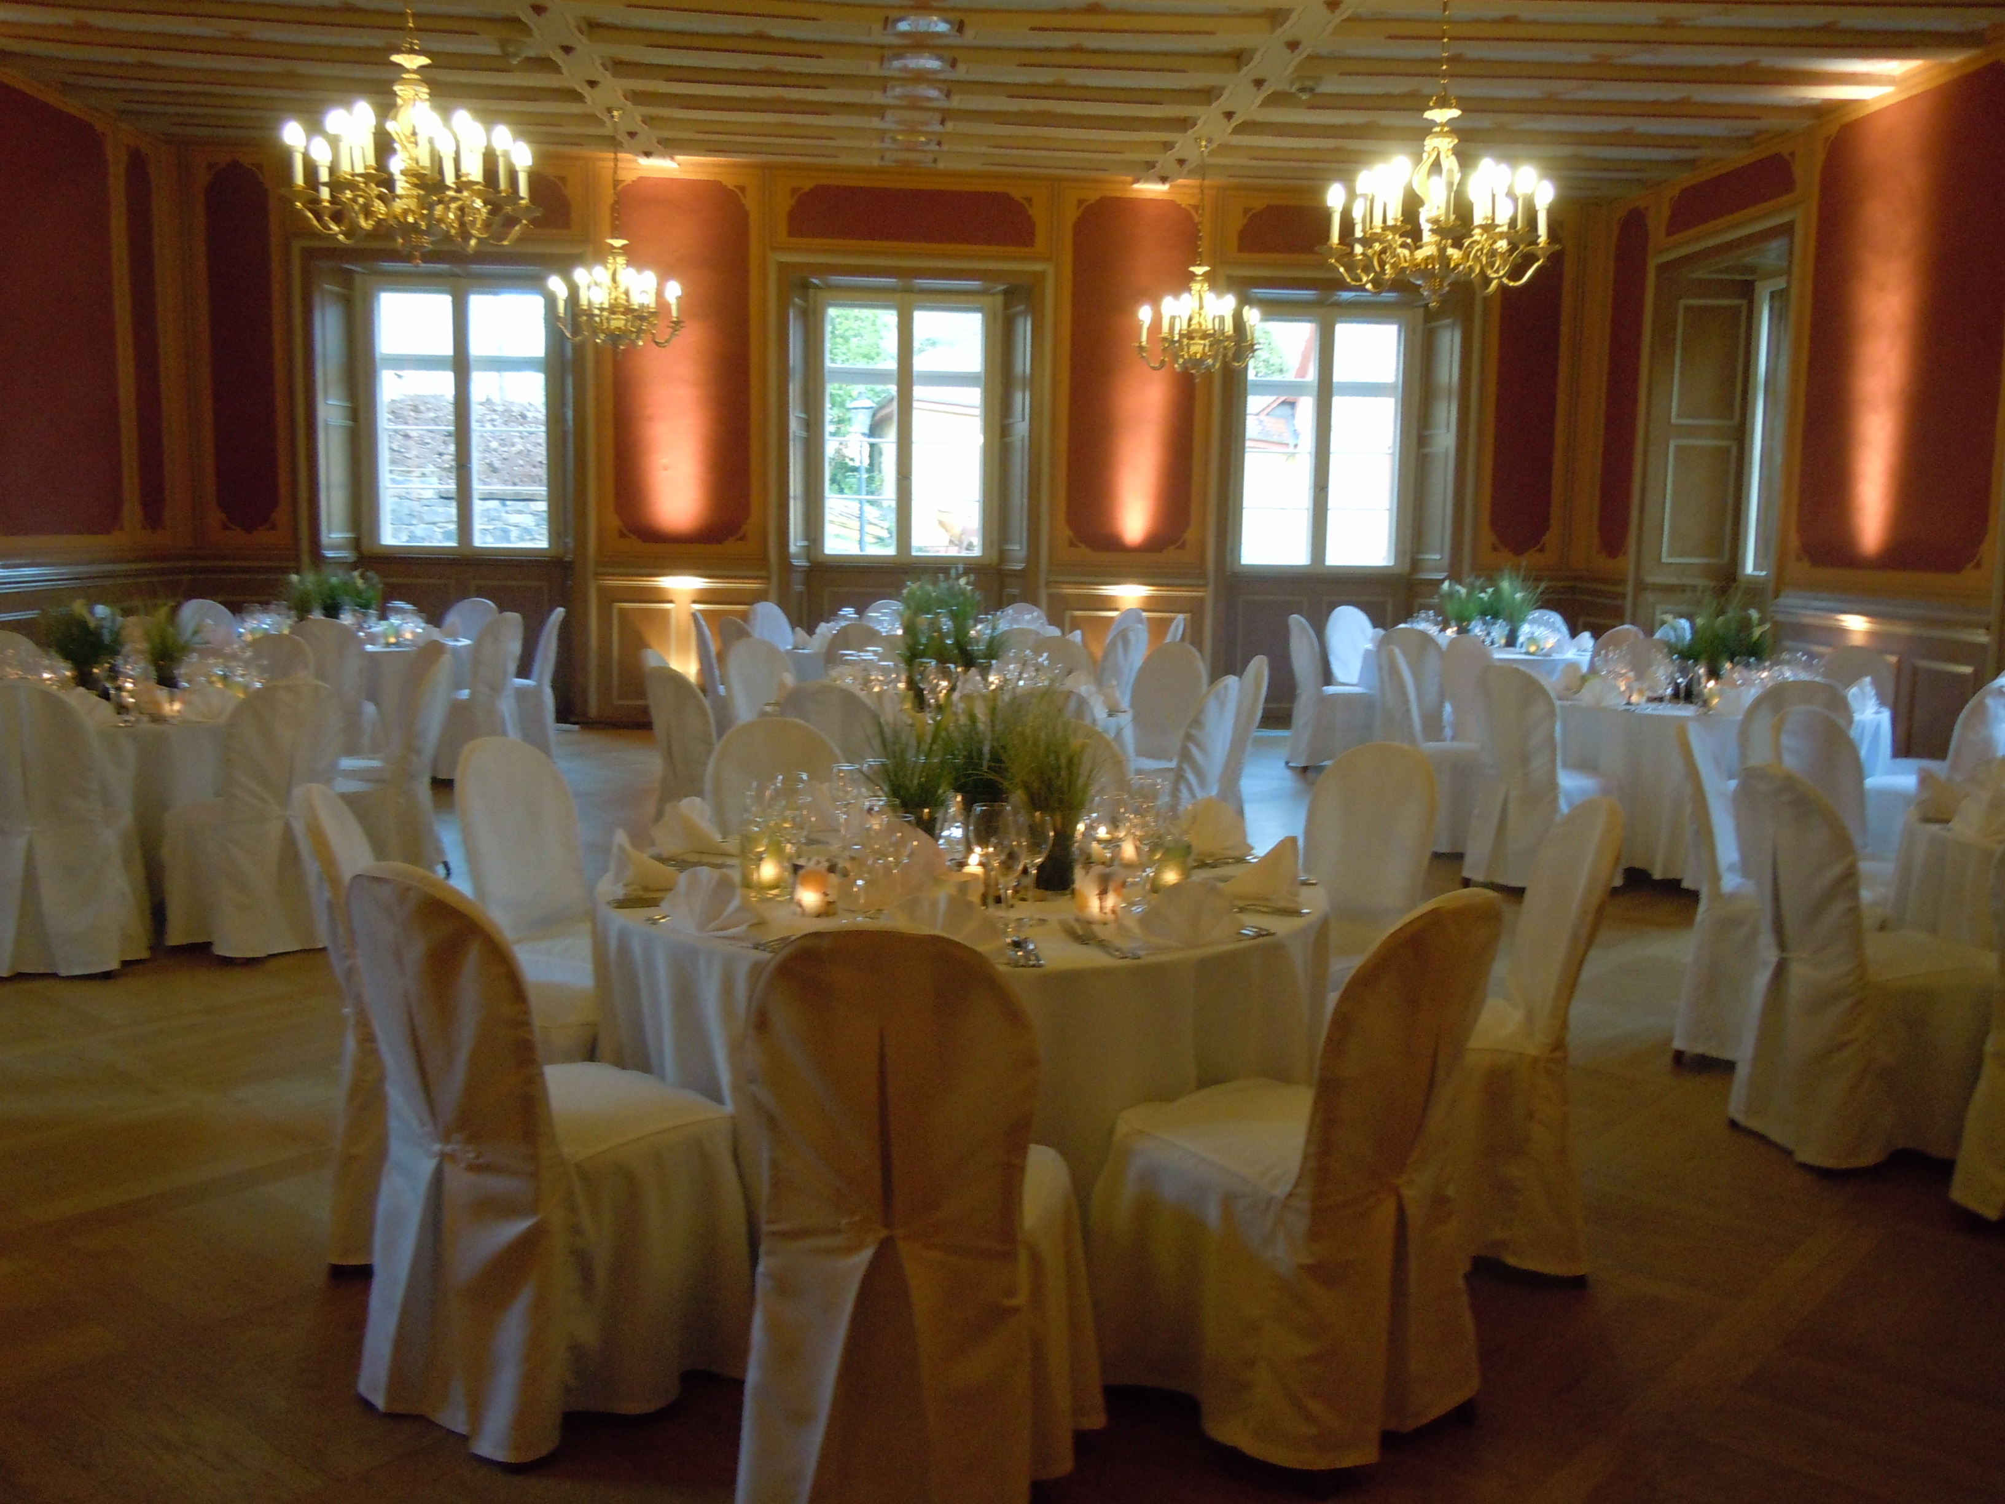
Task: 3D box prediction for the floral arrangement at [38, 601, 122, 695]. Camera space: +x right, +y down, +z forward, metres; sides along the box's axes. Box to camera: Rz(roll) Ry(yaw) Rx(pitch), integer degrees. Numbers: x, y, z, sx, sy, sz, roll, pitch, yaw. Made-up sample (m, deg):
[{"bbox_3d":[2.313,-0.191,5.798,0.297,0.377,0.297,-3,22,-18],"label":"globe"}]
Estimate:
[{"bbox_3d":[-3.759,-0.408,7.067,0.345,0.396,0.325,-3,8,-26],"label":"floral arrangement"}]

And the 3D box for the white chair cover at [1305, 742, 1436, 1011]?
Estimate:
[{"bbox_3d":[0.758,0.475,4.468,0.553,0.964,0.431,-5,10,-41],"label":"white chair cover"}]

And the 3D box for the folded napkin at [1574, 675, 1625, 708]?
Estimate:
[{"bbox_3d":[2.725,-0.290,7.909,0.200,0.140,0.130,7,9,36],"label":"folded napkin"}]

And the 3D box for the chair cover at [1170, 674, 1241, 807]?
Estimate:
[{"bbox_3d":[0.666,0.169,6.787,0.540,0.970,0.420,8,10,41],"label":"chair cover"}]

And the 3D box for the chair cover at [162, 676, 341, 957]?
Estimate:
[{"bbox_3d":[-2.574,0.205,6.136,0.450,0.970,0.570,-6,10,-44],"label":"chair cover"}]

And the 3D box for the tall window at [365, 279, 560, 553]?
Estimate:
[{"bbox_3d":[-3.859,-2.389,12.404,1.375,1.915,0.120,0,8,-5],"label":"tall window"}]

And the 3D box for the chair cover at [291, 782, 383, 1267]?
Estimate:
[{"bbox_3d":[-1.117,0.531,3.457,0.540,0.949,0.420,0,7,-5],"label":"chair cover"}]

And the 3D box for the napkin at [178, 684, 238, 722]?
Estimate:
[{"bbox_3d":[-3.007,-0.194,6.589,0.200,0.130,0.145,-3,8,-28],"label":"napkin"}]

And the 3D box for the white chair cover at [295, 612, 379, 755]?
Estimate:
[{"bbox_3d":[-3.578,-0.252,9.380,0.455,0.965,0.560,-1,8,-13],"label":"white chair cover"}]

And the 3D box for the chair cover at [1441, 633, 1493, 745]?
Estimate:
[{"bbox_3d":[2.702,-0.113,9.346,0.450,0.970,0.570,-4,8,-32],"label":"chair cover"}]

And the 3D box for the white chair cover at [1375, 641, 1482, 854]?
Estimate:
[{"bbox_3d":[2.189,-0.031,8.586,0.570,0.965,0.480,2,7,7],"label":"white chair cover"}]

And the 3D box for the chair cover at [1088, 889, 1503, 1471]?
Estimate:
[{"bbox_3d":[0.503,0.652,2.976,0.480,0.965,0.570,-4,9,-36],"label":"chair cover"}]

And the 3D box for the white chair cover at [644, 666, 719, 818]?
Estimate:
[{"bbox_3d":[-1.078,0.134,6.915,0.553,0.964,0.431,-5,9,-40],"label":"white chair cover"}]

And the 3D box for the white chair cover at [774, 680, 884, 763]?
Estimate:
[{"bbox_3d":[-0.519,0.207,6.062,0.420,0.949,0.540,4,8,19],"label":"white chair cover"}]

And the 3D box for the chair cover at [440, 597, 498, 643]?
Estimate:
[{"bbox_3d":[-3.509,-0.494,11.117,0.420,0.949,0.540,3,8,18],"label":"chair cover"}]

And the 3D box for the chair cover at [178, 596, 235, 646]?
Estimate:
[{"bbox_3d":[-4.635,-0.430,10.481,0.540,0.970,0.420,5,9,28],"label":"chair cover"}]

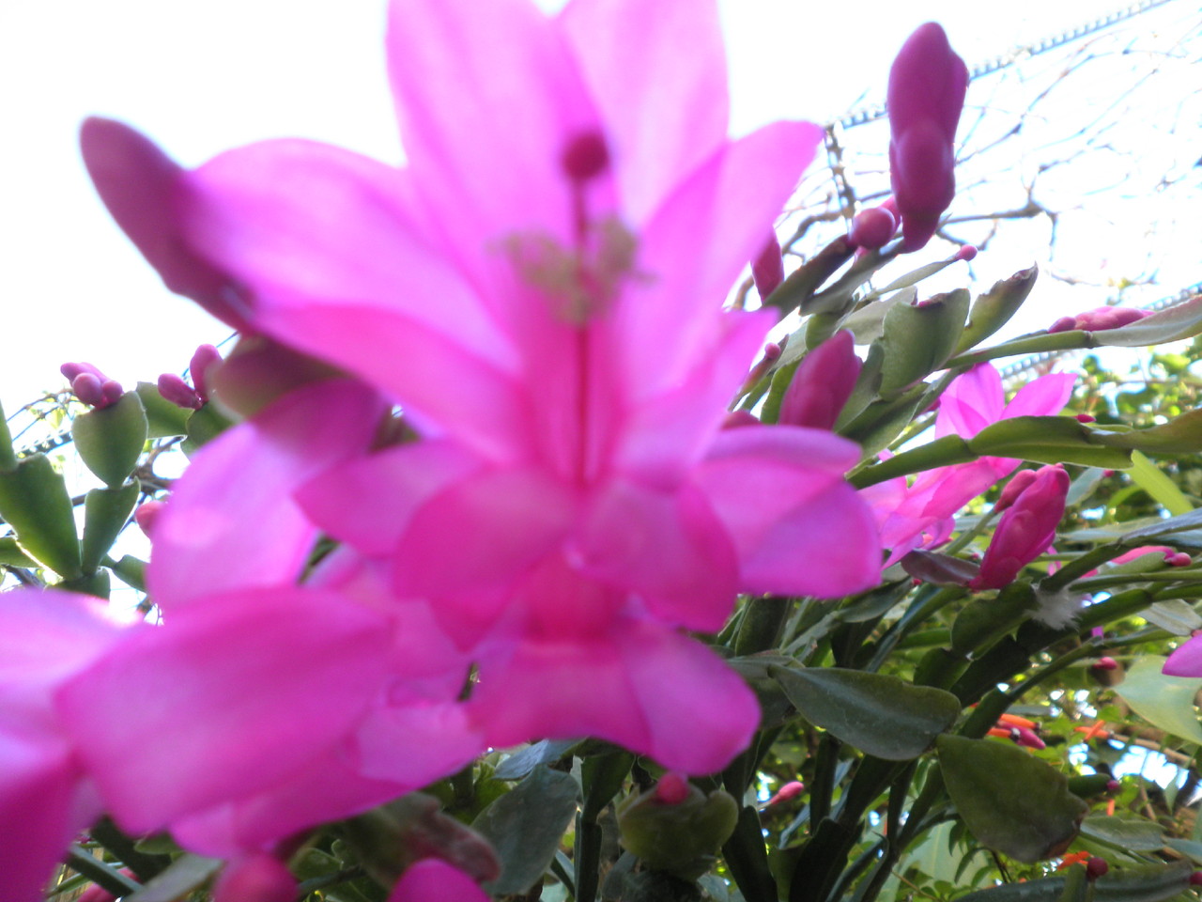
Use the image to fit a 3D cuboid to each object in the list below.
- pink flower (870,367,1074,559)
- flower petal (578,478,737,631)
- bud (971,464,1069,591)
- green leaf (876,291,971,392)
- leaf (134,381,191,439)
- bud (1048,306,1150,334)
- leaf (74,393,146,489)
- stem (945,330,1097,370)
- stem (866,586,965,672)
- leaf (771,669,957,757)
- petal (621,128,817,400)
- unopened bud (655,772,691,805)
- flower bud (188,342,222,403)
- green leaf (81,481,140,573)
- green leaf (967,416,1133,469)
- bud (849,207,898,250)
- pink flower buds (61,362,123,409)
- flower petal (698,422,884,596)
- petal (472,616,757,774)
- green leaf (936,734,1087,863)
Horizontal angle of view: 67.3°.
[{"bbox_3d":[0.118,0.004,0.290,0.044,0.068,0.045,44,-6,-12],"label":"pink flower"},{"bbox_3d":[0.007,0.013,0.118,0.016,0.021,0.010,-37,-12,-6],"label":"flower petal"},{"bbox_3d":[0.102,0.019,0.220,0.017,0.035,0.015,35,6,0],"label":"bud"},{"bbox_3d":[0.089,-0.031,0.250,0.024,0.029,0.009,16,-9,8],"label":"green leaf"},{"bbox_3d":[-0.151,-0.014,0.310,0.020,0.022,0.006,-32,-6,5],"label":"leaf"},{"bbox_3d":[0.154,-0.040,0.280,0.032,0.010,0.010,-12,-11,-9],"label":"bud"},{"bbox_3d":[-0.157,-0.004,0.290,0.024,0.030,0.006,2,-3,-6],"label":"leaf"},{"bbox_3d":[0.116,-0.028,0.250,0.043,0.007,0.012,-14,-11,0],"label":"stem"},{"bbox_3d":[0.096,0.054,0.275,0.042,0.010,0.008,-41,-8,-18],"label":"stem"},{"bbox_3d":[0.056,0.056,0.192,0.040,0.019,0.006,18,-23,0],"label":"leaf"},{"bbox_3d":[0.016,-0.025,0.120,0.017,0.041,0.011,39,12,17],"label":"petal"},{"bbox_3d":[0.013,0.061,0.163,0.007,0.007,0.006,0,-58,0],"label":"unopened bud"},{"bbox_3d":[-0.136,-0.027,0.310,0.012,0.021,0.012,6,-3,0],"label":"flower bud"},{"bbox_3d":[-0.158,0.025,0.290,0.017,0.029,0.006,14,0,-11],"label":"green leaf"},{"bbox_3d":[0.124,-0.003,0.250,0.046,0.013,0.016,5,-15,4],"label":"green leaf"},{"bbox_3d":[0.065,-0.053,0.215,0.010,0.011,0.011,12,26,-4],"label":"bud"},{"bbox_3d":[-0.164,-0.021,0.290,0.019,0.015,0.015,0,-9,0],"label":"pink flower buds"},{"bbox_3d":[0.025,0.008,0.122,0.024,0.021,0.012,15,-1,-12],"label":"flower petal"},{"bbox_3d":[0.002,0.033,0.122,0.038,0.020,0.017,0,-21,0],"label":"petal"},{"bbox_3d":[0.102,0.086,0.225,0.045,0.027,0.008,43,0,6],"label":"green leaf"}]

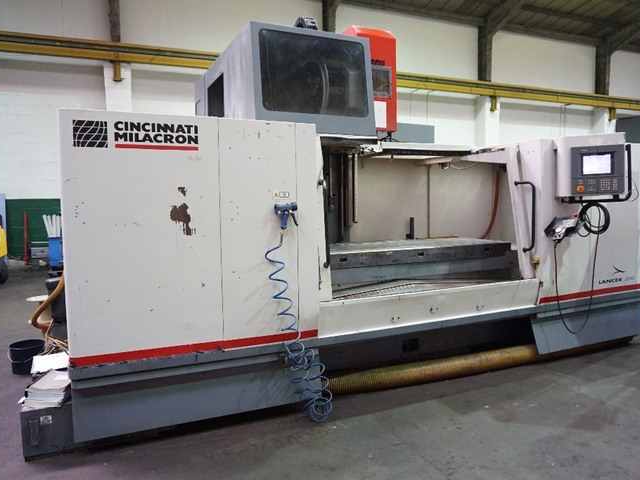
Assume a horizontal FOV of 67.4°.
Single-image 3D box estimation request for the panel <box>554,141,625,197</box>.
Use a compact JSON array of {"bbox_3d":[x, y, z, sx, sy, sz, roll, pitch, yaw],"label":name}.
[{"bbox_3d":[2.289,-0.594,4.062,0.457,0.461,0.240,0,1,14],"label":"panel"}]

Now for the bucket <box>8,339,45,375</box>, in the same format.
[{"bbox_3d":[-2.610,1.050,4.302,0.280,0.240,0.280,-3,5,-23],"label":"bucket"}]

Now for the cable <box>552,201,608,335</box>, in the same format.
[{"bbox_3d":[2.179,0.227,4.022,0.382,1.106,0.160,0,5,5],"label":"cable"}]

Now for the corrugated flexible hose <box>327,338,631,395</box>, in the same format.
[{"bbox_3d":[1.550,1.029,4.215,3.340,0.172,0.250,-3,5,-23],"label":"corrugated flexible hose"}]

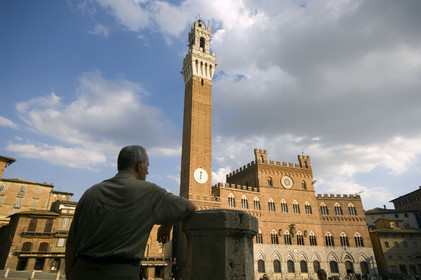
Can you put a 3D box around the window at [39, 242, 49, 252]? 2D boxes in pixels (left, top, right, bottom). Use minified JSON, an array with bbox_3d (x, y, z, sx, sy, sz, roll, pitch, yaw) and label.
[{"bbox_3d":[-32.332,20.853,49.888,1.435,1.790,0.300,7,-24,-16],"label":"window"}]

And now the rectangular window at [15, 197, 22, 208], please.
[{"bbox_3d":[-51.931,17.154,69.737,1.070,2.668,0.300,18,-28,-36],"label":"rectangular window"}]

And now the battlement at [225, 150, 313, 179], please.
[{"bbox_3d":[22.533,11.842,102.552,23.600,5.700,24.300,9,-24,-20],"label":"battlement"}]

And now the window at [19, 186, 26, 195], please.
[{"bbox_3d":[-52.094,14.150,71.505,1.072,2.330,0.300,18,-28,-36],"label":"window"}]

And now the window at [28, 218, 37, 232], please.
[{"bbox_3d":[-34.542,16.714,50.087,1.170,2.385,0.300,7,-24,-16],"label":"window"}]

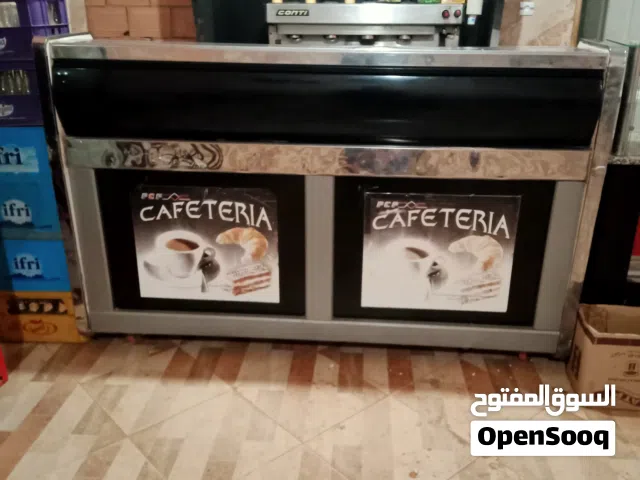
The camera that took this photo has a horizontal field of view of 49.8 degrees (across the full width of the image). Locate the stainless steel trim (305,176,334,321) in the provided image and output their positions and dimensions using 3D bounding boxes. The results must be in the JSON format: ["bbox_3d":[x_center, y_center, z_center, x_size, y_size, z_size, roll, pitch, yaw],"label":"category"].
[{"bbox_3d":[0.001,0.038,2.599,0.105,0.585,0.030,2,23,4],"label":"stainless steel trim"}]

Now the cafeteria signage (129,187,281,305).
[{"bbox_3d":[-0.430,0.022,2.626,0.549,0.467,0.010,2,23,4],"label":"cafeteria signage"}]

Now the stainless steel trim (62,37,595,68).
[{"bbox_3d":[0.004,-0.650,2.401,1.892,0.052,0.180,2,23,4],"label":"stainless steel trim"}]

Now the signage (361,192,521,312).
[{"bbox_3d":[0.440,0.052,2.568,0.558,0.469,0.010,2,23,4],"label":"signage"}]

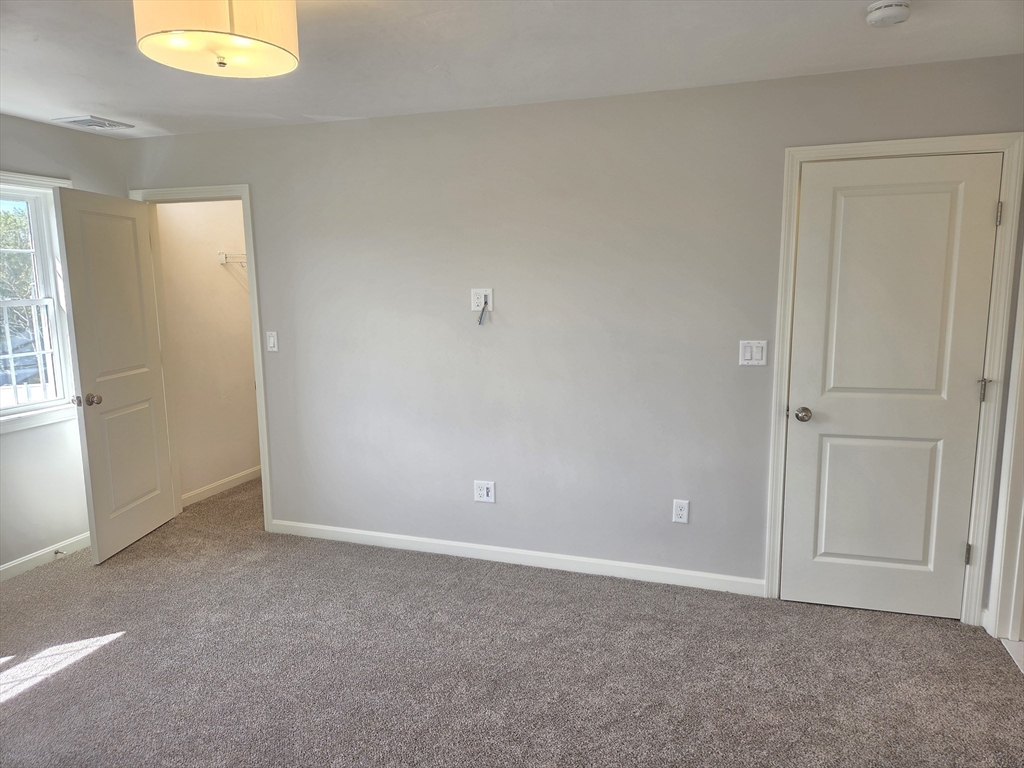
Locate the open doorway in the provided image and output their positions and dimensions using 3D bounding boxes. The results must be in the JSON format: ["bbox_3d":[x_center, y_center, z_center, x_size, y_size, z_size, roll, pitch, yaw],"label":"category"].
[{"bbox_3d":[-1.881,-0.091,4.225,0.764,2.025,0.119,2,9,18],"label":"open doorway"}]

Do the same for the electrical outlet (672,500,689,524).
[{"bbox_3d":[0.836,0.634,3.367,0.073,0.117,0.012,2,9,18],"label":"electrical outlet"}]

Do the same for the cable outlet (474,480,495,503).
[{"bbox_3d":[-0.150,0.585,3.687,0.117,0.115,0.012,2,9,18],"label":"cable outlet"}]

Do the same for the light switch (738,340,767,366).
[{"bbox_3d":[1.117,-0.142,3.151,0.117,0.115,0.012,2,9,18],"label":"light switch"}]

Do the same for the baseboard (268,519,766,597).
[{"bbox_3d":[-0.123,0.942,3.732,2.838,0.097,0.015,2,9,18],"label":"baseboard"}]

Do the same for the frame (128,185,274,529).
[{"bbox_3d":[-1.882,-0.127,4.215,0.884,2.098,0.139,2,9,18],"label":"frame"}]

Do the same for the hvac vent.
[{"bbox_3d":[-2.243,-1.393,3.651,0.275,0.020,0.281,2,9,18],"label":"hvac vent"}]

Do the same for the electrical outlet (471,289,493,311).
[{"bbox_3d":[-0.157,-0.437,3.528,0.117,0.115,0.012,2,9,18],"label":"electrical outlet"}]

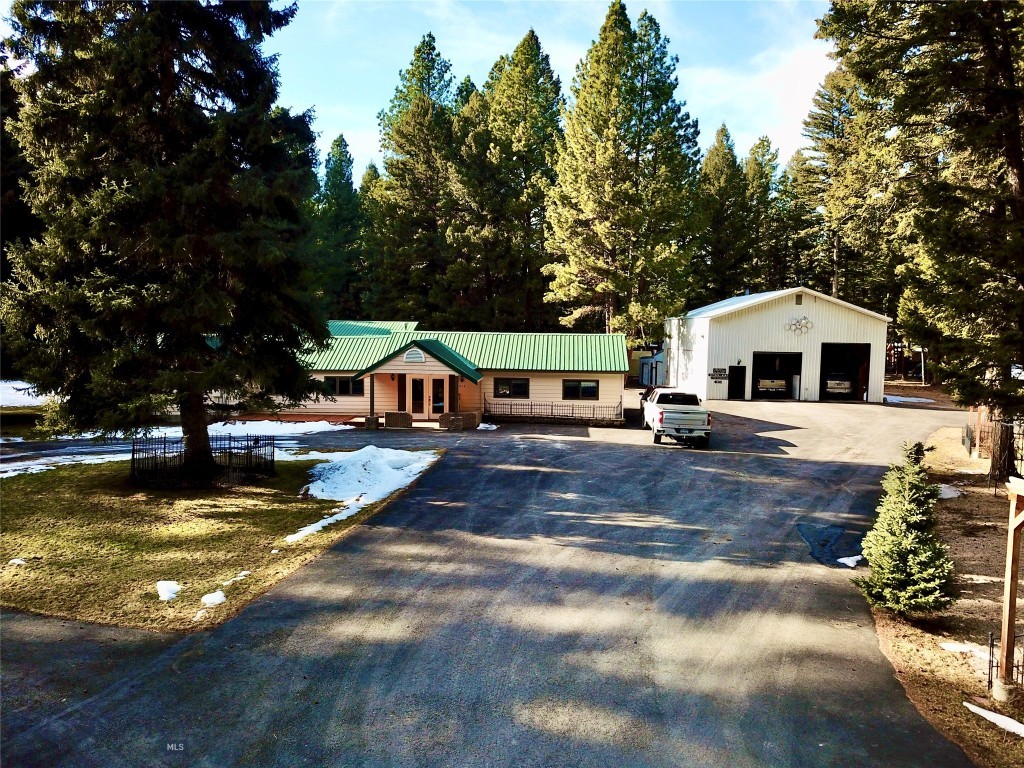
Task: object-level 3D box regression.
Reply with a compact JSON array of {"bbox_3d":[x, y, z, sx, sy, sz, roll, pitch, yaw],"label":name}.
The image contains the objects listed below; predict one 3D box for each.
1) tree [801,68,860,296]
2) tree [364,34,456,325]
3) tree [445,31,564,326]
[{"bbox_3d":[26.733,-13.560,64.998,5.600,25.680,5.600,1,5,0],"label":"tree"},{"bbox_3d":[-7.563,-13.490,59.022,7.400,25.700,7.400,1,5,0],"label":"tree"},{"bbox_3d":[-0.282,-12.780,56.065,8.300,25.030,8.300,1,5,0],"label":"tree"}]

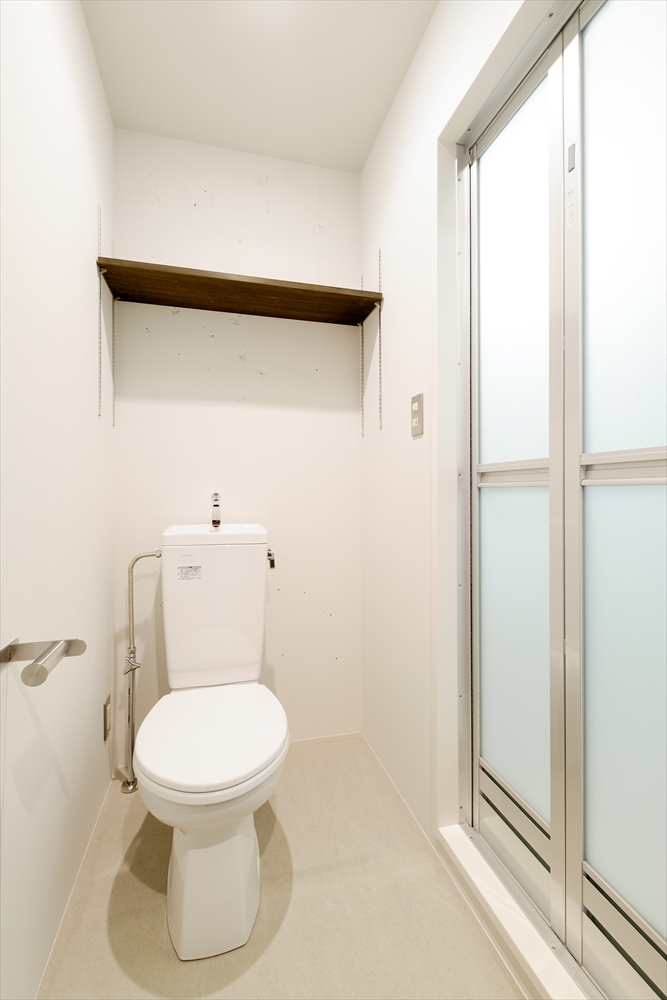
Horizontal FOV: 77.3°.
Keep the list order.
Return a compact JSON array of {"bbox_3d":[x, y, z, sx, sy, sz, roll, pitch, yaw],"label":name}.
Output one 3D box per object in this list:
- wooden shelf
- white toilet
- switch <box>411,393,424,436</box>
[{"bbox_3d":[-0.313,-0.756,1.544,0.953,0.022,0.240,0,0,-16],"label":"wooden shelf"},{"bbox_3d":[-0.351,0.552,1.254,0.382,0.901,0.767,0,0,-16],"label":"white toilet"},{"bbox_3d":[0.254,-0.259,1.273,0.009,0.120,0.070,0,0,-16],"label":"switch"}]

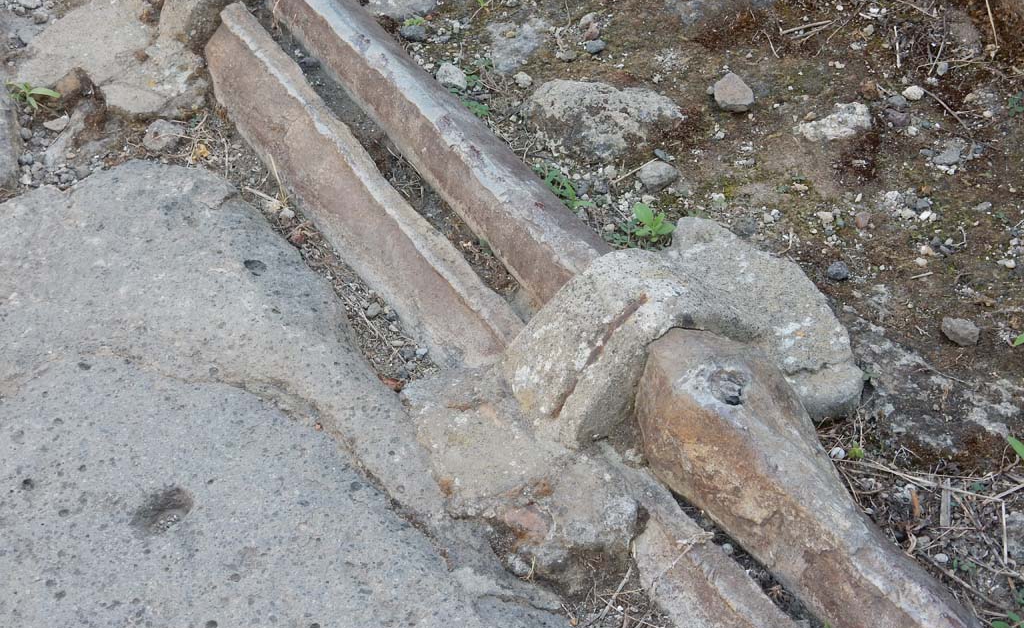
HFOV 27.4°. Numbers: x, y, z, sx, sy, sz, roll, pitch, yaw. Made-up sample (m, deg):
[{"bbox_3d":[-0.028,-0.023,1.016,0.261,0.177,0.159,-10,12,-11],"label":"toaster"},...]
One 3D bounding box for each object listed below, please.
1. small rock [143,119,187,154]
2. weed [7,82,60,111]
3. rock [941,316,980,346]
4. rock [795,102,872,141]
[{"bbox_3d":[-0.463,-0.236,2.797,0.058,0.029,0.039,0,38,0],"label":"small rock"},{"bbox_3d":[-0.655,-0.298,2.874,0.074,0.030,0.045,0,38,0],"label":"weed"},{"bbox_3d":[0.528,0.021,2.473,0.044,0.023,0.029,9,39,12],"label":"rock"},{"bbox_3d":[0.371,-0.222,2.424,0.095,0.028,0.055,-13,40,-16],"label":"rock"}]

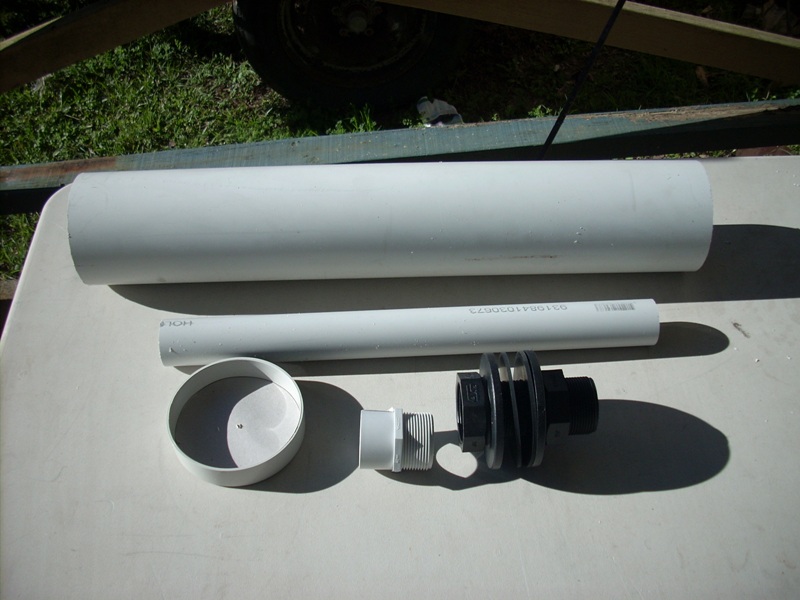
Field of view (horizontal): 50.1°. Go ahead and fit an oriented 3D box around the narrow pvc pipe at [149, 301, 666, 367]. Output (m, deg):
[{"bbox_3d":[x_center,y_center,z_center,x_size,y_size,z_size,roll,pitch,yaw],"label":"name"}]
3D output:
[{"bbox_3d":[0.011,0.030,0.782,0.450,0.043,0.043,-2,48,-3],"label":"narrow pvc pipe"}]

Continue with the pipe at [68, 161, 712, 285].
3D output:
[{"bbox_3d":[-0.007,-0.076,0.833,0.600,0.110,0.110,-1,48,-2],"label":"pipe"}]

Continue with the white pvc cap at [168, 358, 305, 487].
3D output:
[{"bbox_3d":[-0.139,0.103,0.727,0.117,0.025,0.117,-1,48,-2],"label":"white pvc cap"}]

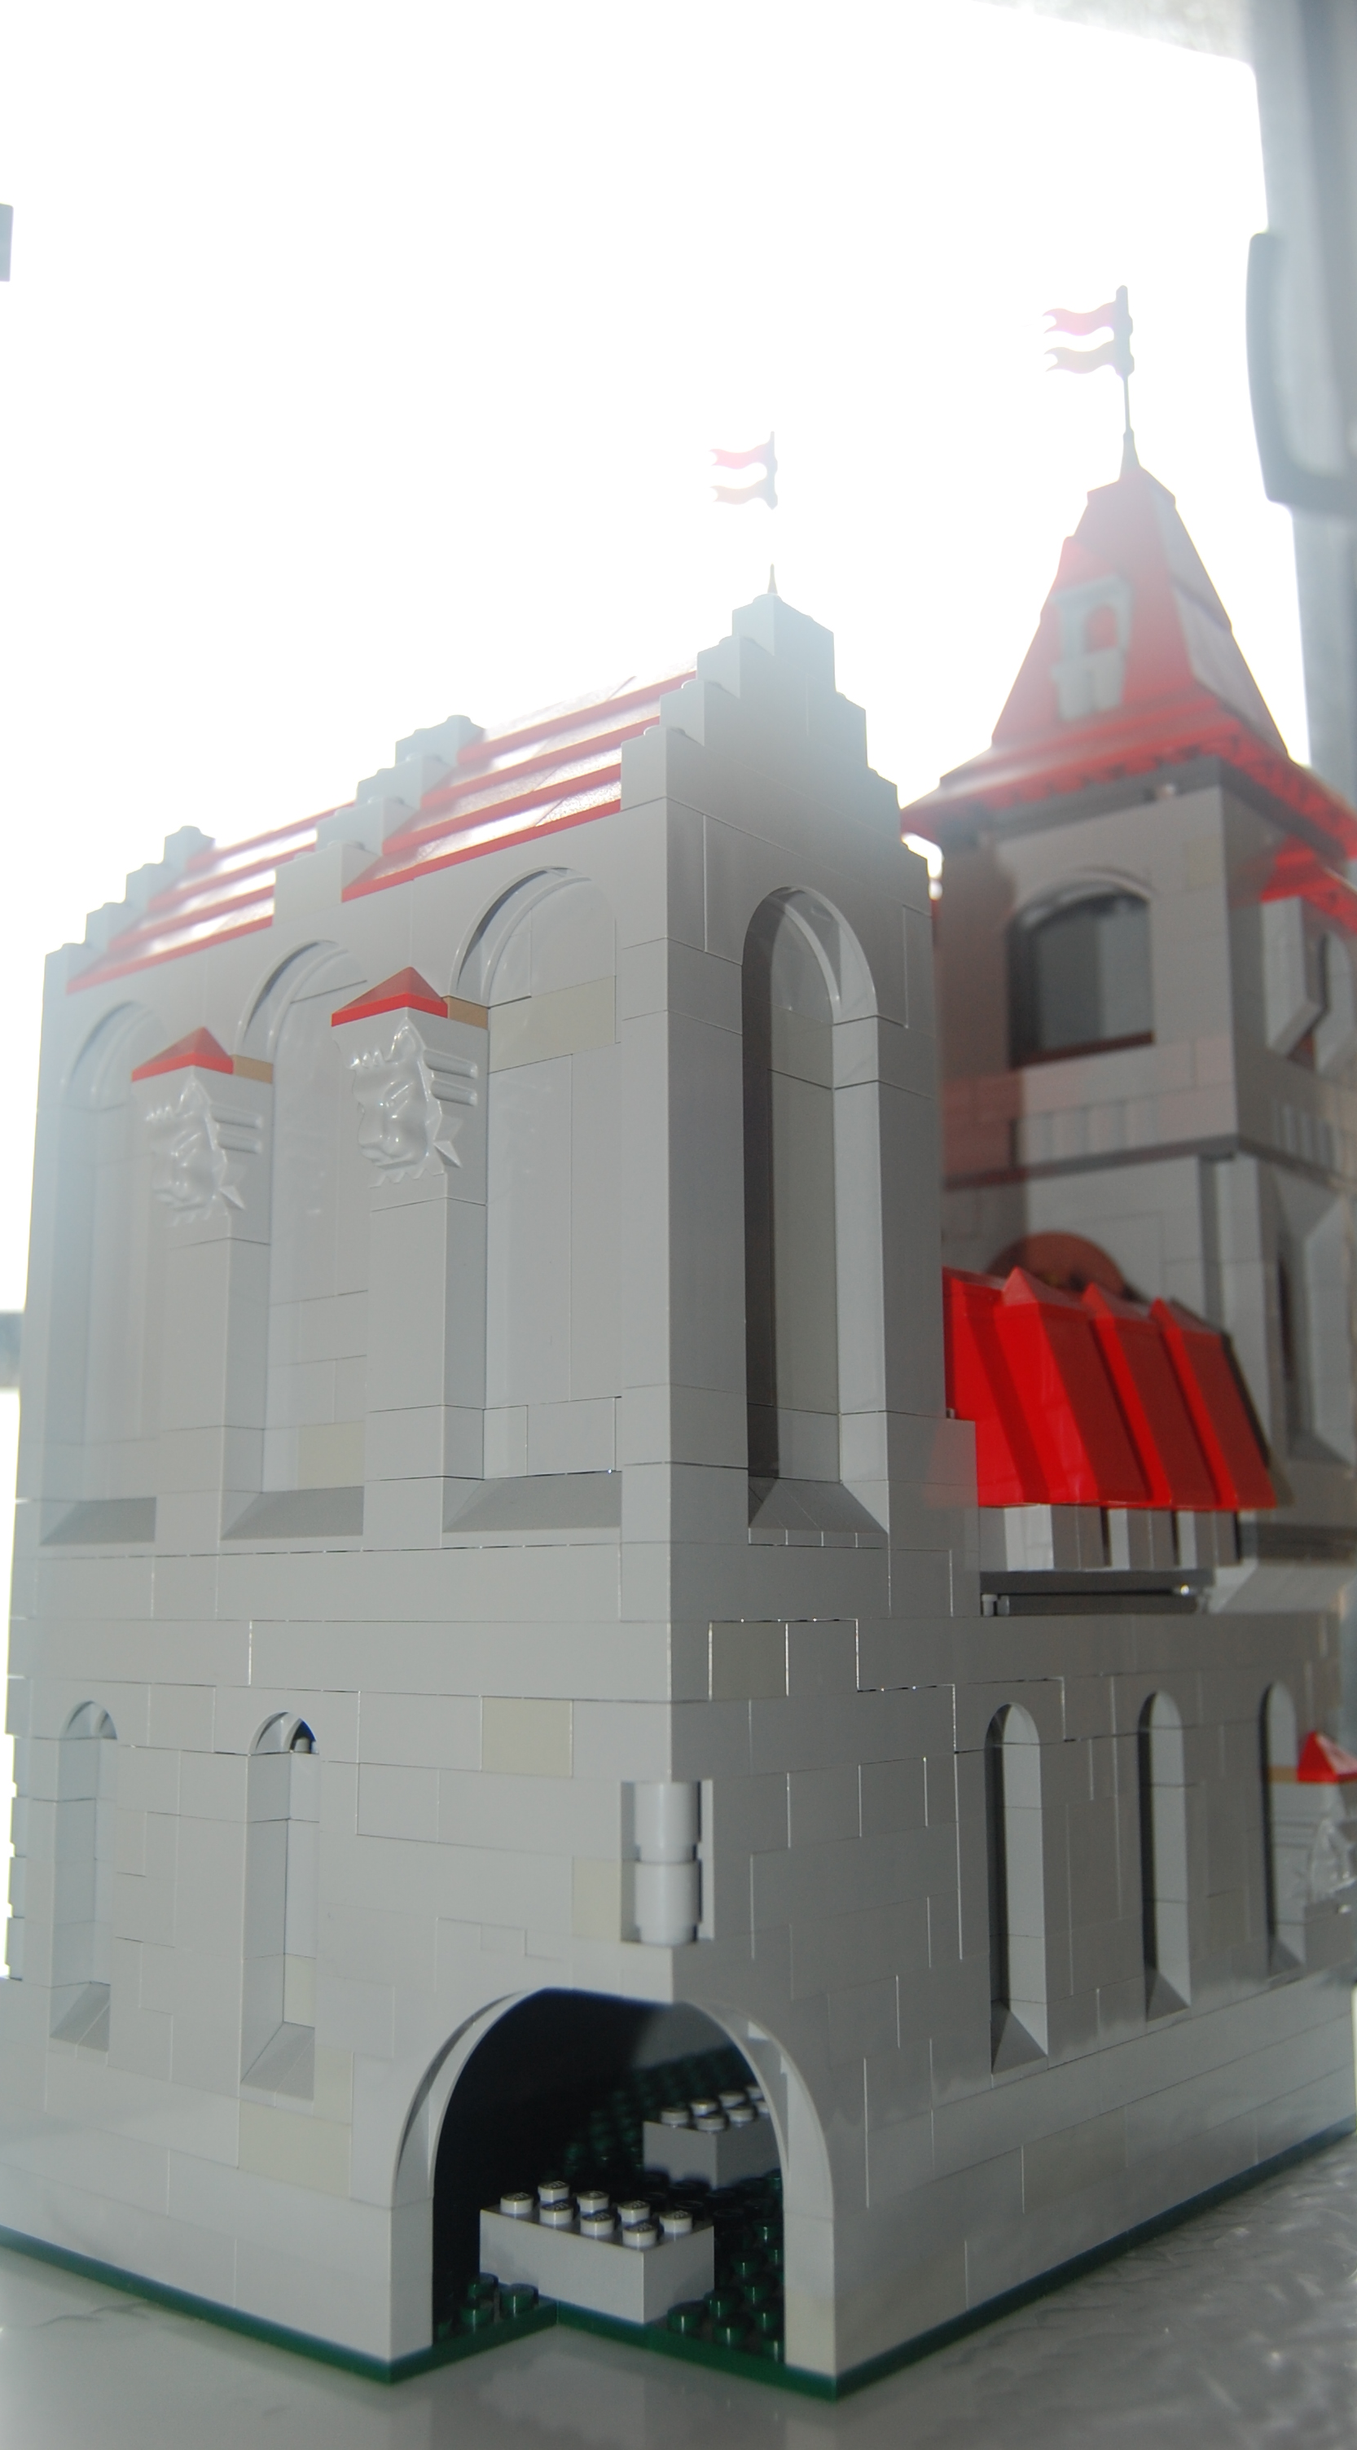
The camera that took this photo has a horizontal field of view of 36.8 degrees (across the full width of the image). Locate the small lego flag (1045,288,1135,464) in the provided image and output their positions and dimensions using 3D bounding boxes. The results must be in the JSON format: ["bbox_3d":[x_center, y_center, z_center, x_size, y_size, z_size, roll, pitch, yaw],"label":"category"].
[{"bbox_3d":[0.091,-0.188,0.457,0.020,0.043,0.004,-3,-11,13],"label":"small lego flag"}]

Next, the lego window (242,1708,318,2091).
[{"bbox_3d":[-0.053,0.094,0.287,0.016,0.051,0.008,-9,-14,39],"label":"lego window"}]

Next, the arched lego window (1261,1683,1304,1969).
[{"bbox_3d":[0.108,0.111,0.377,0.007,0.053,0.016,-9,-13,39],"label":"arched lego window"}]

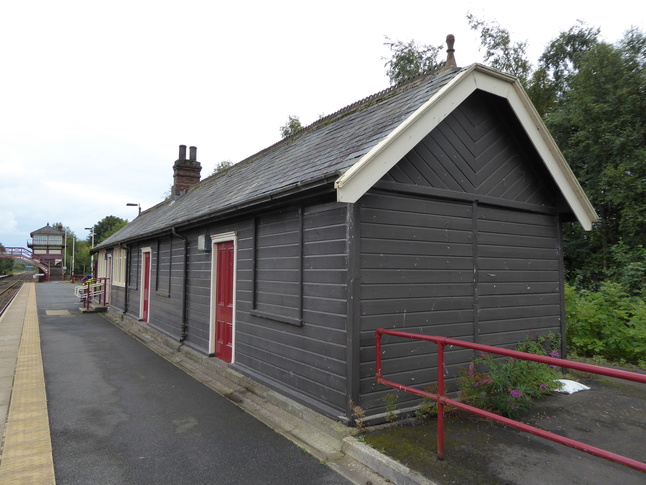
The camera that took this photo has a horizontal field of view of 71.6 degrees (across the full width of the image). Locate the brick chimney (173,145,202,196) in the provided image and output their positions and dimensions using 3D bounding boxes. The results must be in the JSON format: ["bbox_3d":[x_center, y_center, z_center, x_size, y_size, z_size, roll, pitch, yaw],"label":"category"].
[{"bbox_3d":[-5.429,-2.701,17.932,0.980,2.130,0.600,3,-5,-33],"label":"brick chimney"}]

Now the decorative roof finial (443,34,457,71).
[{"bbox_3d":[1.859,-2.761,6.512,0.150,0.470,0.150,3,-5,-33],"label":"decorative roof finial"}]

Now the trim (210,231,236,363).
[{"bbox_3d":[-1.815,0.961,8.080,0.140,2.220,1.290,3,-5,-33],"label":"trim"}]

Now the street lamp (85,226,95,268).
[{"bbox_3d":[-21.294,1.309,40.658,0.720,5.400,0.220,3,-5,-33],"label":"street lamp"}]

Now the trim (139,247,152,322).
[{"bbox_3d":[-5.424,1.278,13.713,0.140,2.220,1.290,3,-5,-33],"label":"trim"}]

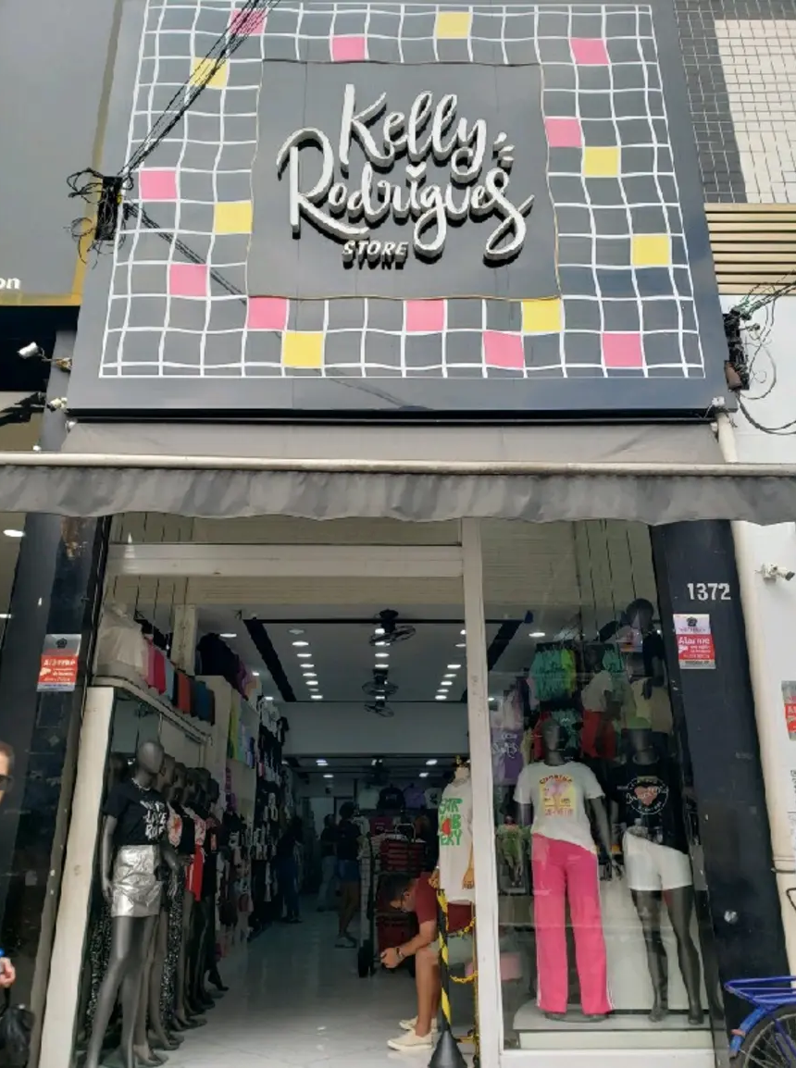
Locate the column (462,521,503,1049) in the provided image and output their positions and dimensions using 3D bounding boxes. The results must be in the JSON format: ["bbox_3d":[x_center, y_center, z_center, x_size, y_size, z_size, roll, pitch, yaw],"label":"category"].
[{"bbox_3d":[0.486,1.369,4.763,0.116,3.165,0.110,0,-20,-1],"label":"column"}]

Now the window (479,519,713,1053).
[{"bbox_3d":[1.104,1.315,4.790,1.133,3.045,0.100,0,-20,-1],"label":"window"}]

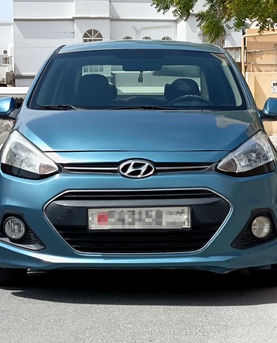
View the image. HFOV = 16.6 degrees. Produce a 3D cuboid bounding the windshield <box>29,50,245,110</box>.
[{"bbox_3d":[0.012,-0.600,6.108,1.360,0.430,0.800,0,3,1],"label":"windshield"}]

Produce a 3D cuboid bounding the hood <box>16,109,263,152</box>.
[{"bbox_3d":[0.001,-0.228,5.331,1.470,0.255,0.970,0,3,1],"label":"hood"}]

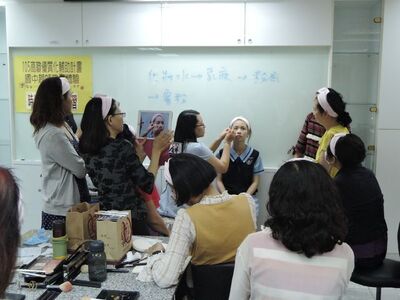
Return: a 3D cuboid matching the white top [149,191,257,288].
[{"bbox_3d":[0.017,0.438,1.931,0.450,0.520,0.400,-5,8,-38],"label":"white top"}]

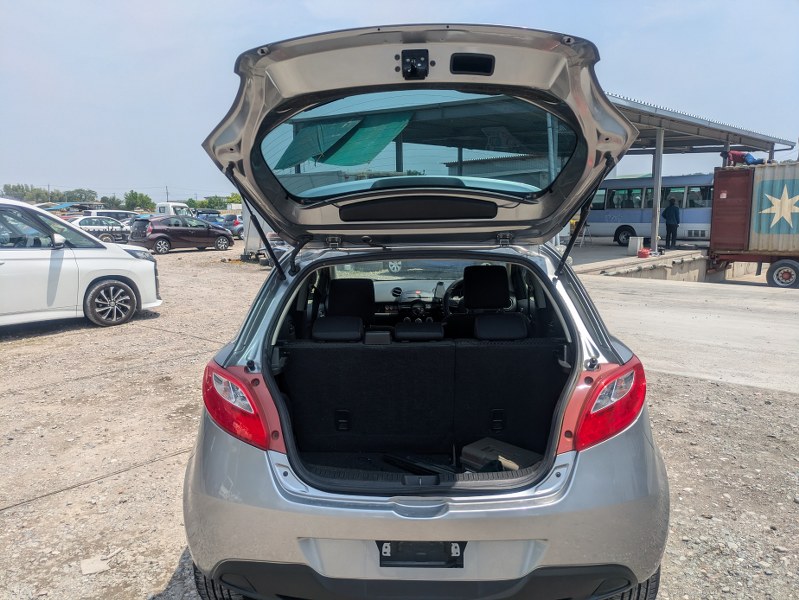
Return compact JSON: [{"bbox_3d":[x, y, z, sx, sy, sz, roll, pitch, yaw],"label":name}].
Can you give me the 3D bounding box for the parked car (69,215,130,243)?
[{"bbox_3d":[-15.678,-3.607,30.074,4.500,1.430,1.760,-7,11,-35],"label":"parked car"}]

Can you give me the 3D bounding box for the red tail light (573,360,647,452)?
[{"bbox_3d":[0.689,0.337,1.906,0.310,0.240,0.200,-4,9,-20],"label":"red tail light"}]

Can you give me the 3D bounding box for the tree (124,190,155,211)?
[{"bbox_3d":[-37.904,-13.470,83.855,4.600,4.900,4.600,-5,10,-24],"label":"tree"}]

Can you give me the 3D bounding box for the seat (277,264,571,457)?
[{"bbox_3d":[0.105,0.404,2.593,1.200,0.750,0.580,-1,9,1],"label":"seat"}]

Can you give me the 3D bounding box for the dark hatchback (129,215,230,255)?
[{"bbox_3d":[-9.085,-2.812,24.593,4.000,1.450,1.700,-8,12,-40],"label":"dark hatchback"}]

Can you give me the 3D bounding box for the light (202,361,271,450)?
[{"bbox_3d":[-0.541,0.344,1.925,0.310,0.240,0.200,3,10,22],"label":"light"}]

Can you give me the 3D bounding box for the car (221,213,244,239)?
[{"bbox_3d":[-8.501,-4.376,34.320,1.690,1.500,3.850,7,12,41],"label":"car"}]

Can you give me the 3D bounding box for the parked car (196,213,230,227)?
[{"bbox_3d":[-11.980,-4.780,37.185,4.200,1.500,1.700,-9,12,-43],"label":"parked car"}]

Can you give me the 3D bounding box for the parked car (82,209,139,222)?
[{"bbox_3d":[-19.157,-5.062,38.646,4.600,1.780,1.700,-7,11,-34],"label":"parked car"}]

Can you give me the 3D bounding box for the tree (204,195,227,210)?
[{"bbox_3d":[-26.826,-13.259,83.909,3.400,4.200,3.400,-3,9,-17],"label":"tree"}]

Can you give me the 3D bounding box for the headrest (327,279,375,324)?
[{"bbox_3d":[-0.246,0.005,2.930,0.240,0.215,0.125,0,19,1],"label":"headrest"}]

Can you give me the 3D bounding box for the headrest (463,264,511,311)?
[{"bbox_3d":[0.456,-0.066,3.047,0.250,0.230,0.130,-1,9,1],"label":"headrest"}]

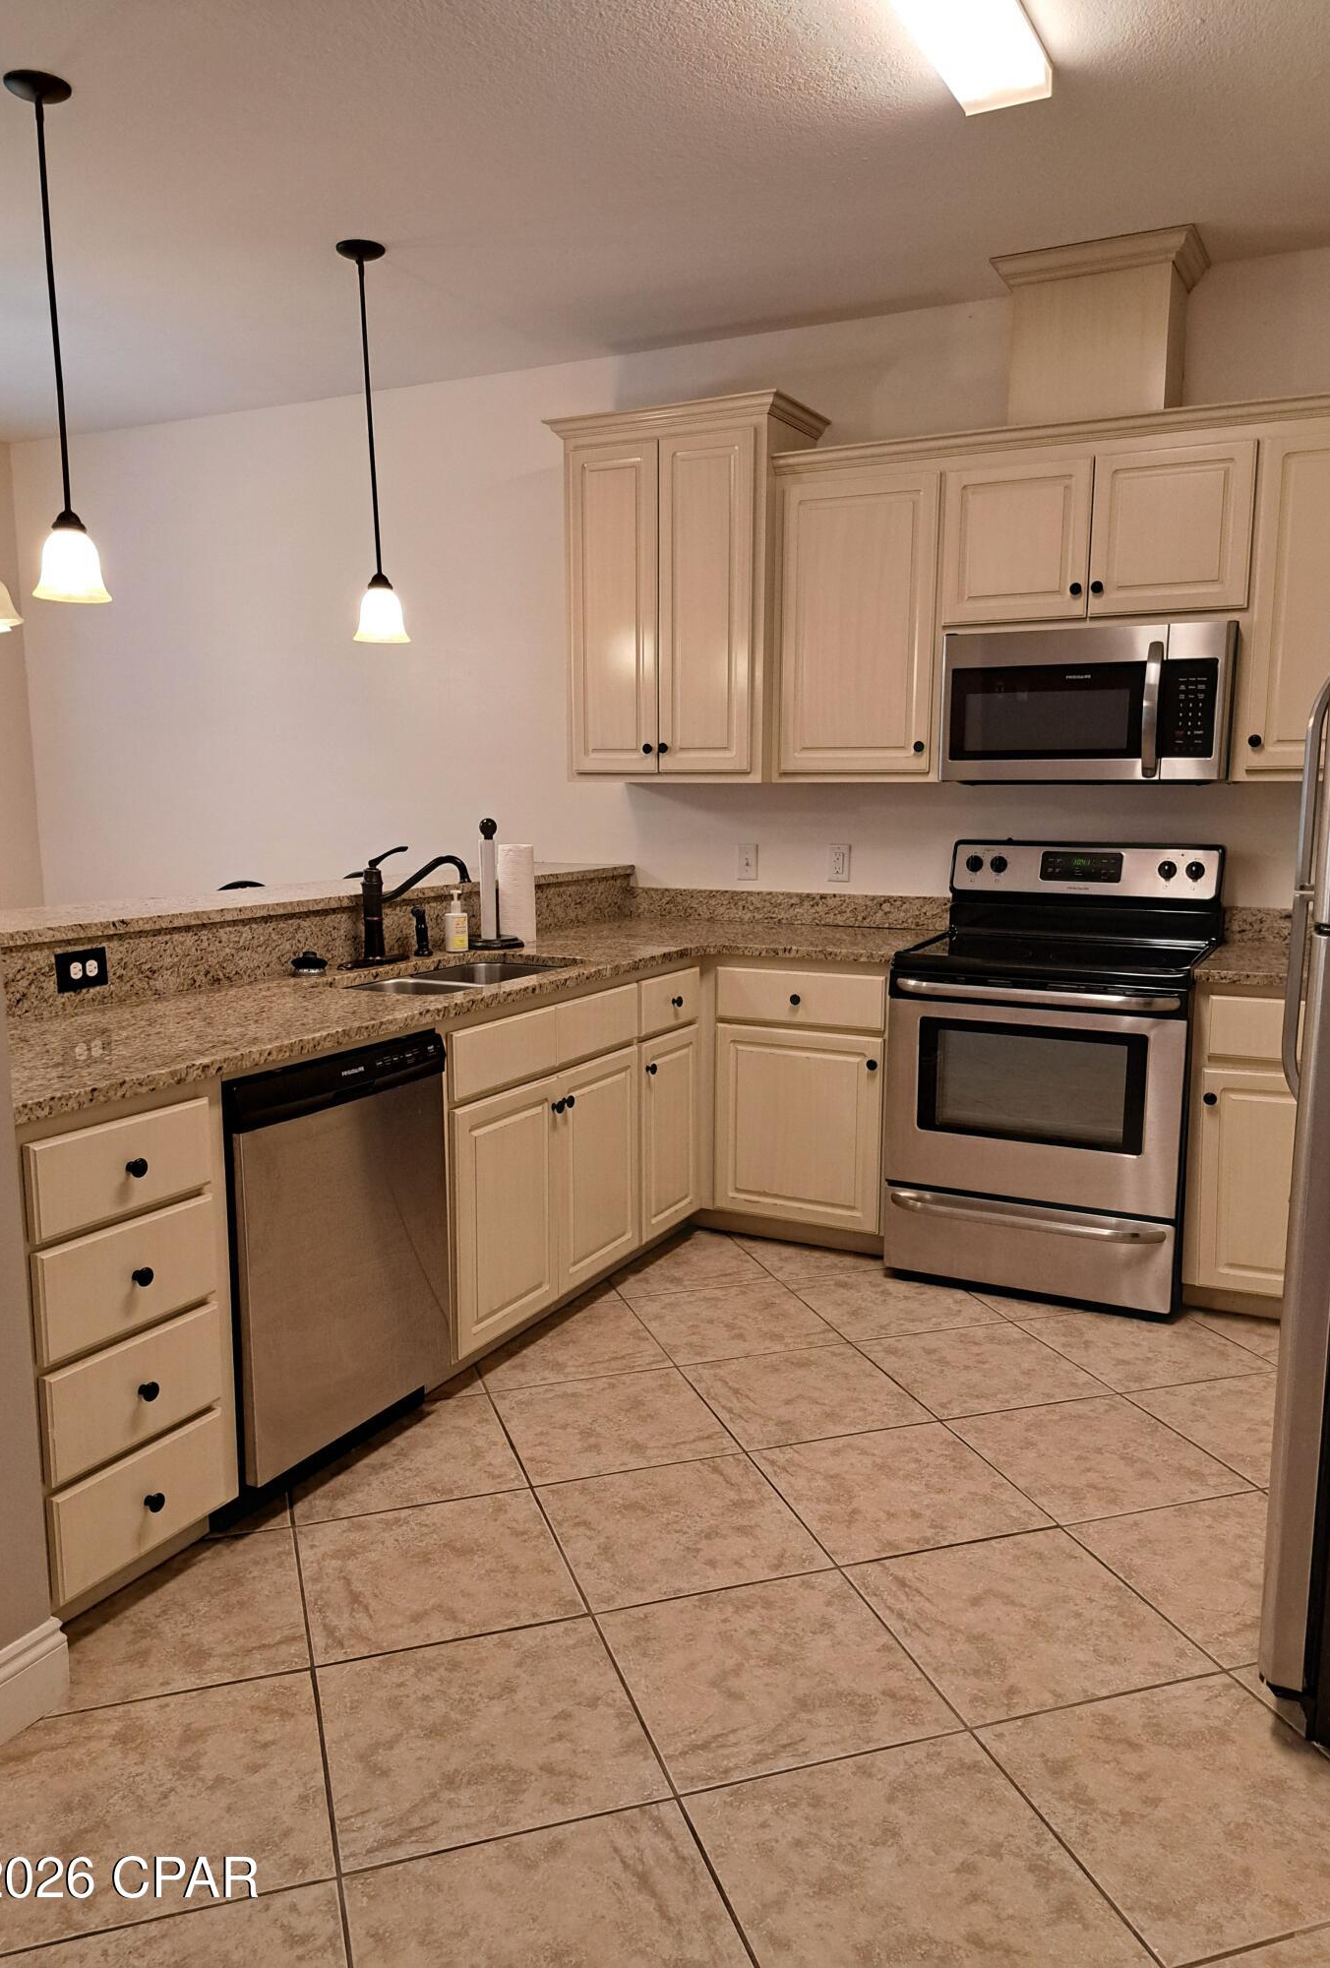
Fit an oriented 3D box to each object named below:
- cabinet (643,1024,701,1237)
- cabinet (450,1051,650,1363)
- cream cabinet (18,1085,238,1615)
[{"bbox_3d":[-0.209,0.406,4.027,0.520,0.575,0.365,4,9,27],"label":"cabinet"},{"bbox_3d":[-0.524,0.469,3.410,0.600,0.565,0.855,4,9,26],"label":"cabinet"},{"bbox_3d":[-1.112,0.577,2.345,0.610,0.832,0.444,4,9,27],"label":"cream cabinet"}]

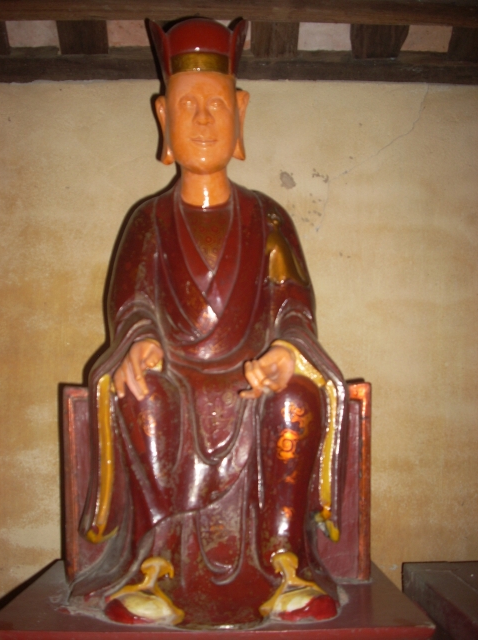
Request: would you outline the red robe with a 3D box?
[{"bbox_3d":[-0.050,0.110,1.575,0.570,0.970,0.530,0,-8,-3],"label":"red robe"}]

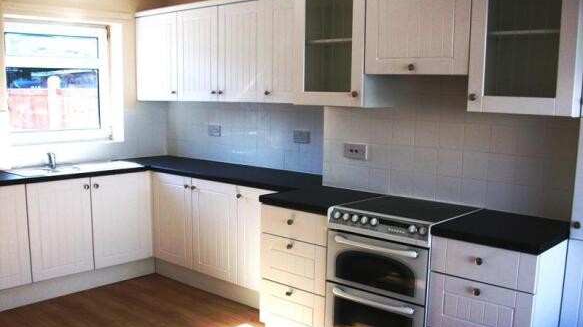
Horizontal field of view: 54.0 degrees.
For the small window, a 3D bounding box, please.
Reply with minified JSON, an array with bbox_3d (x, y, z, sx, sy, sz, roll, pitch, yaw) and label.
[{"bbox_3d":[-1.933,-0.669,4.796,0.099,0.990,0.931,7,9,41],"label":"small window"}]

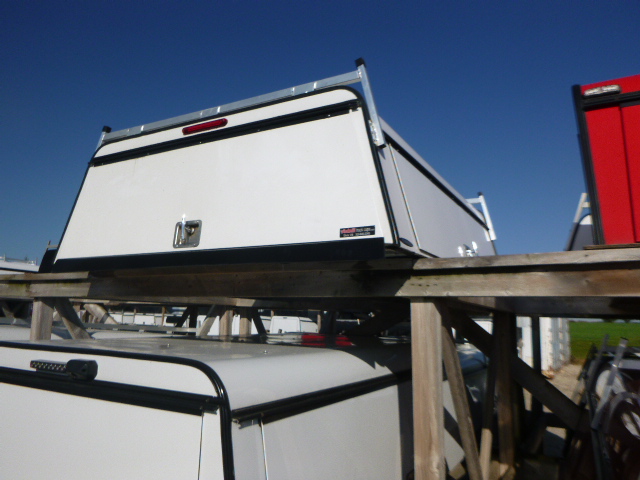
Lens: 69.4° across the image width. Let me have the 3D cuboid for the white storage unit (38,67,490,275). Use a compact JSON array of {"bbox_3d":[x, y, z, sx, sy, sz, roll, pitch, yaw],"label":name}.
[{"bbox_3d":[0.095,-0.113,2.961,1.734,0.785,2.611,-4,-9,28],"label":"white storage unit"}]

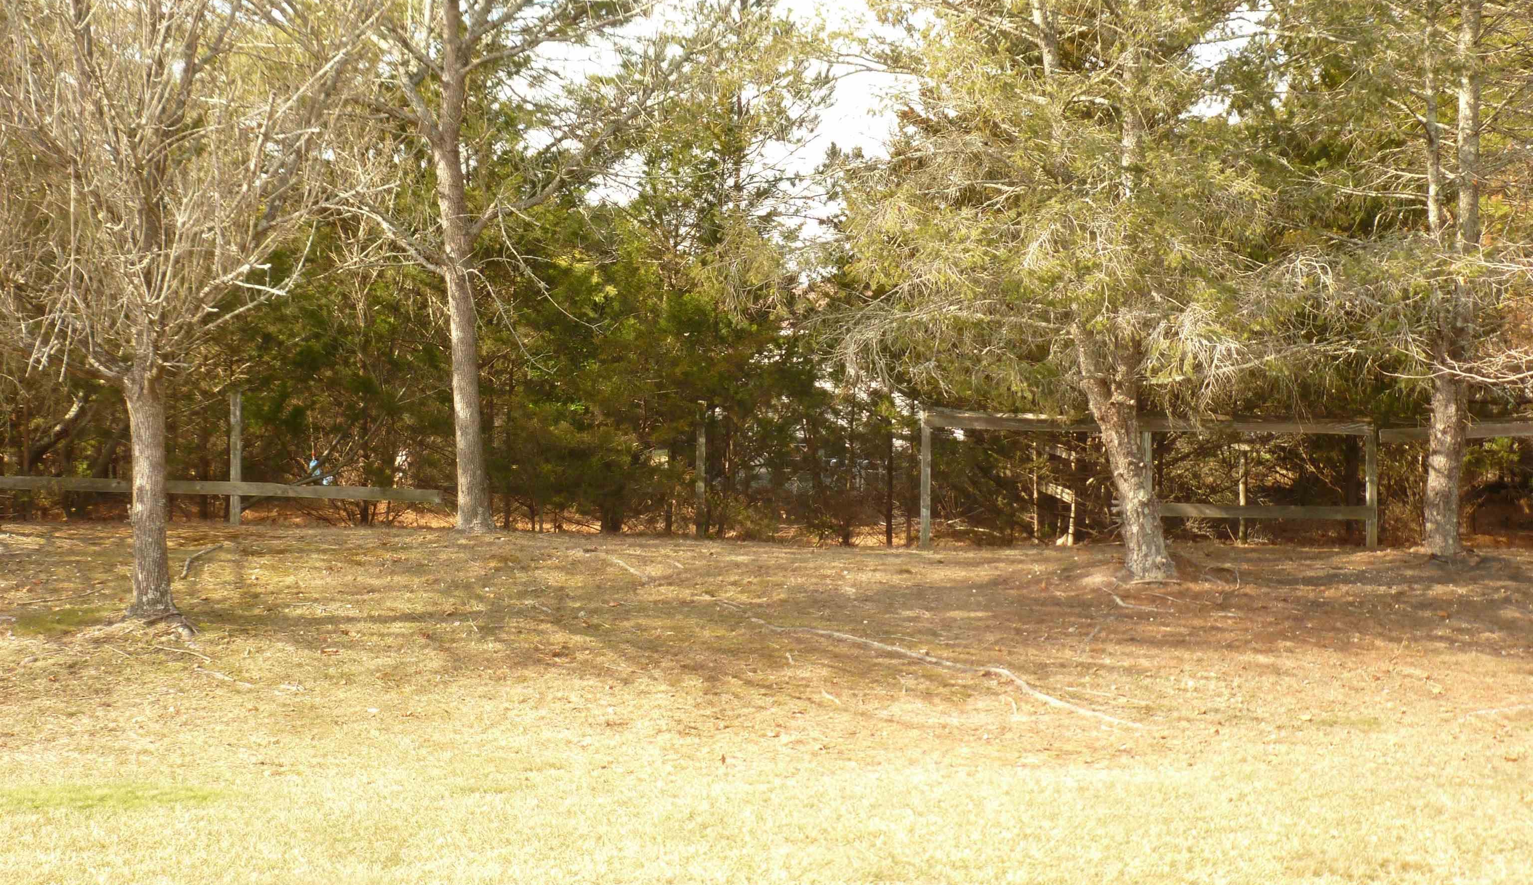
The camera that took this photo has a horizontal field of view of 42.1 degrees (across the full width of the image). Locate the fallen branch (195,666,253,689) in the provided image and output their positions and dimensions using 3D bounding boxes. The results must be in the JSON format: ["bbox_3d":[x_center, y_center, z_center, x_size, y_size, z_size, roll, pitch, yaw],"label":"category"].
[{"bbox_3d":[-3.214,1.386,11.800,0.100,0.050,0.831,0,1,-38],"label":"fallen branch"}]

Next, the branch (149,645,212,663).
[{"bbox_3d":[-3.673,1.327,12.500,0.723,0.040,0.070,0,1,44],"label":"branch"}]

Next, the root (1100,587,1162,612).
[{"bbox_3d":[3.051,1.319,16.800,0.180,0.060,1.135,0,1,-14],"label":"root"}]

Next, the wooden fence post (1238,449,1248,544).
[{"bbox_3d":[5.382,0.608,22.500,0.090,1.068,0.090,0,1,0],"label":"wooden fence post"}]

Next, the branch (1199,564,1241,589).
[{"bbox_3d":[4.140,1.230,18.200,0.370,0.160,0.500,0,1,0],"label":"branch"}]

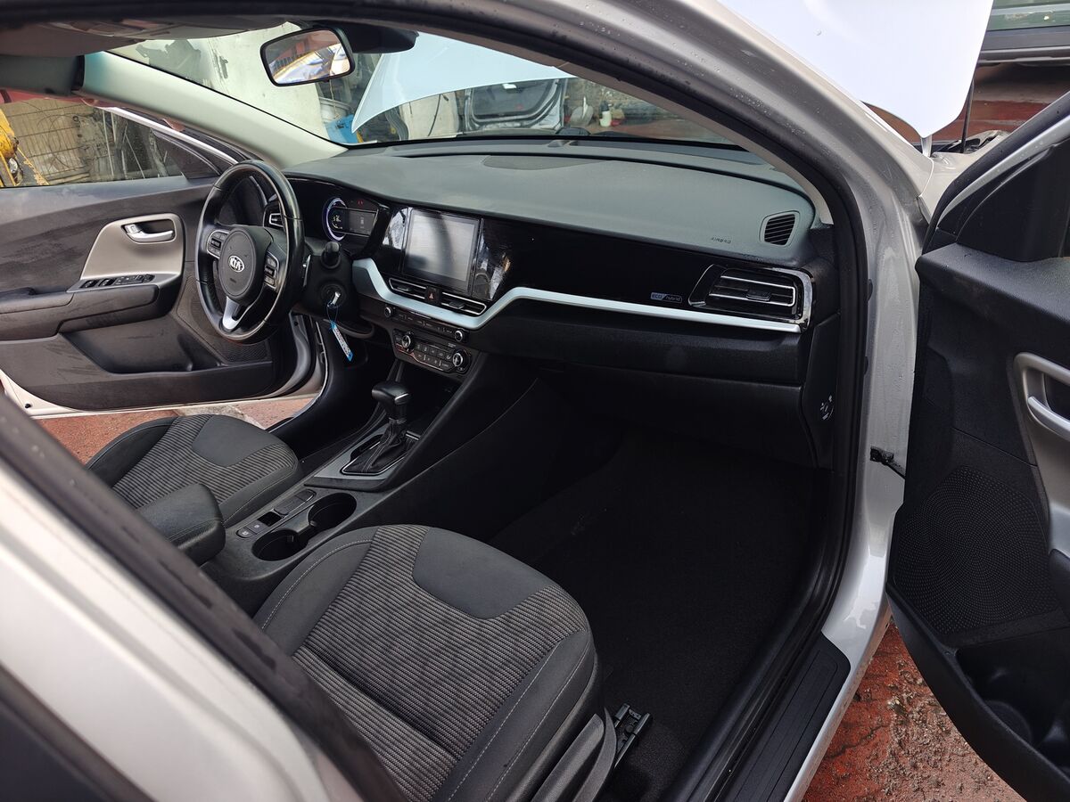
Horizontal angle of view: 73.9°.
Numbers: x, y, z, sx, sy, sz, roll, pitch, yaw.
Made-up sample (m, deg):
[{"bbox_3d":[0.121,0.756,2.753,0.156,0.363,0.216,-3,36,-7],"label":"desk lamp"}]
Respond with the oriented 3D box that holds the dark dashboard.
[{"bbox_3d":[-0.049,-0.286,1.552,1.440,0.465,0.540,19,36,36],"label":"dark dashboard"}]

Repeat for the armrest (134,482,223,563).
[{"bbox_3d":[-0.605,0.250,1.074,0.154,0.080,0.288,19,36,36],"label":"armrest"}]

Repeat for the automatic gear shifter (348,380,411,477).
[{"bbox_3d":[-0.299,0.048,1.365,0.072,0.150,0.147,19,36,36],"label":"automatic gear shifter"}]

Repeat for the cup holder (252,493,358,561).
[{"bbox_3d":[-0.392,0.252,1.256,0.087,0.072,0.190,19,36,36],"label":"cup holder"}]

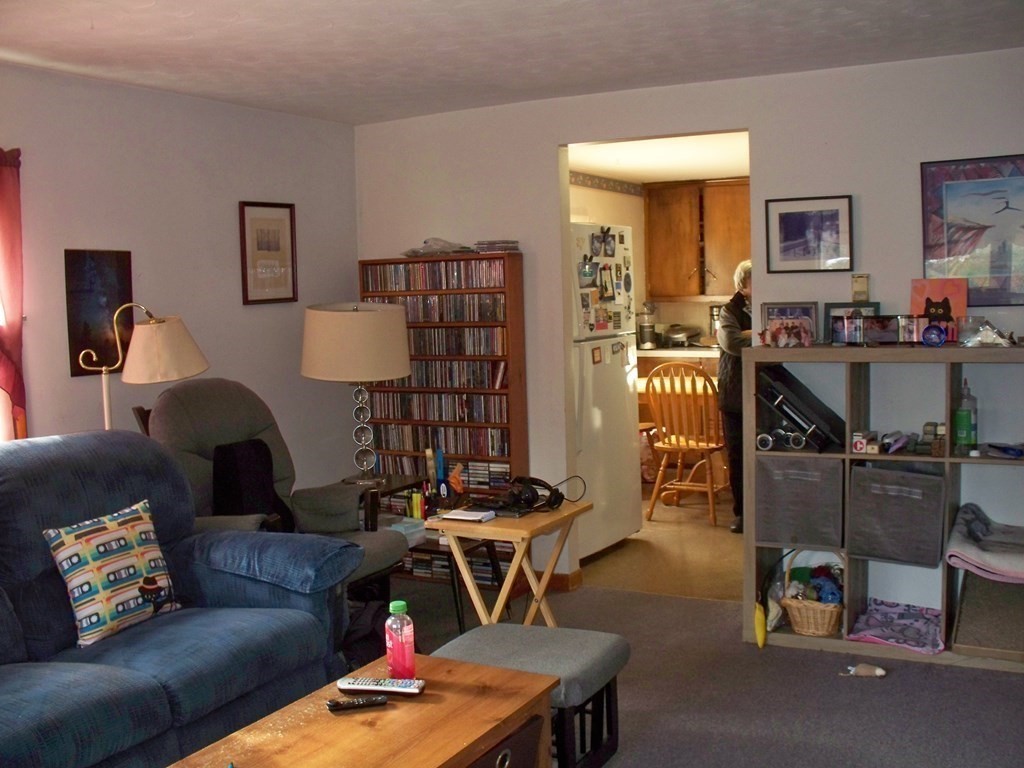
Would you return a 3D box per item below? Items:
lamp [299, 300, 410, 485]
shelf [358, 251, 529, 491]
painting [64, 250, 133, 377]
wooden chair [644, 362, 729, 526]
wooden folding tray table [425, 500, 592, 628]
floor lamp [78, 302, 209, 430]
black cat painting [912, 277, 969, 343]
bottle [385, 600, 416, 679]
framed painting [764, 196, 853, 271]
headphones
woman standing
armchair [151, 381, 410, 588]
[{"bbox_3d":[-0.669,0.041,4.470,0.471,0.777,0.471,-2,6,0],"label":"lamp"},{"bbox_3d":[-0.313,0.183,4.949,0.805,1.566,0.165,1,7,26],"label":"shelf"},{"bbox_3d":[-1.453,-0.253,3.686,0.020,0.440,0.292,1,7,26],"label":"painting"},{"bbox_3d":[1.070,0.320,6.082,0.455,0.945,0.540,1,7,31],"label":"wooden chair"},{"bbox_3d":[0.002,0.769,3.588,0.400,0.665,0.465,1,7,24],"label":"wooden folding tray table"},{"bbox_3d":[-1.241,0.430,3.603,0.460,1.430,0.320,-1,6,9],"label":"floor lamp"},{"bbox_3d":[1.579,-0.269,3.825,0.195,0.243,0.020,1,-8,29],"label":"black cat painting"},{"bbox_3d":[-0.287,0.660,2.670,0.073,0.200,0.073,-2,6,0],"label":"bottle"},{"bbox_3d":[1.202,-0.604,4.196,0.340,0.300,0.020,1,7,26],"label":"framed painting"},{"bbox_3d":[0.082,0.384,3.631,0.190,0.110,0.130,-2,6,0],"label":"headphones"},{"bbox_3d":[1.375,0.052,5.849,0.410,1.510,0.460,-1,6,15],"label":"woman standing"},{"bbox_3d":[-0.854,0.543,4.060,0.780,1.080,0.690,0,7,23],"label":"armchair"}]

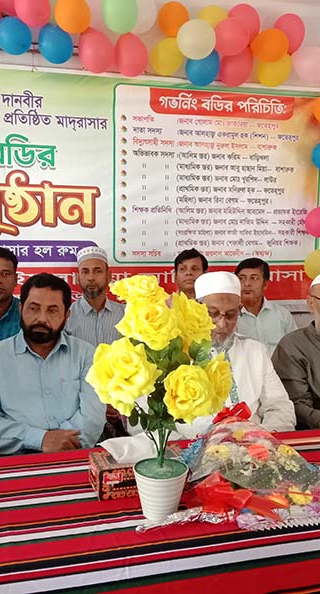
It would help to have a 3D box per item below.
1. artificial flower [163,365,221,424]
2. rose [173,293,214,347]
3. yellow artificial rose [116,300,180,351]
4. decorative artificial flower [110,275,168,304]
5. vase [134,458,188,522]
[{"bbox_3d":[0.068,0.213,1.300,0.125,0.125,0.090,-2,8,-18],"label":"artificial flower"},{"bbox_3d":[0.070,0.052,1.330,0.110,0.120,0.090,-4,9,-33],"label":"rose"},{"bbox_3d":[-0.025,0.059,1.290,0.135,0.115,0.095,1,8,3],"label":"yellow artificial rose"},{"bbox_3d":[-0.046,-0.015,1.340,0.127,0.080,0.110,2,8,9],"label":"decorative artificial flower"},{"bbox_3d":[0.001,0.447,1.380,0.124,0.113,0.124,1,8,0],"label":"vase"}]

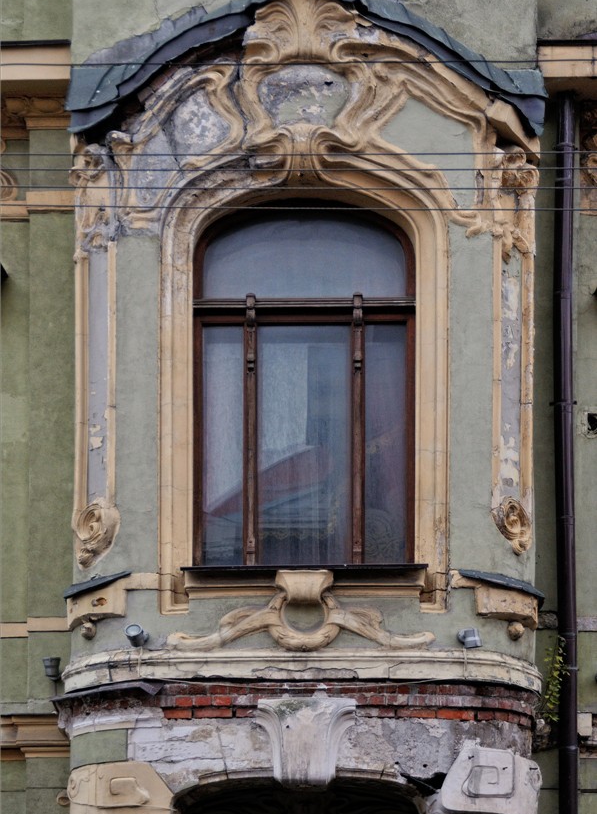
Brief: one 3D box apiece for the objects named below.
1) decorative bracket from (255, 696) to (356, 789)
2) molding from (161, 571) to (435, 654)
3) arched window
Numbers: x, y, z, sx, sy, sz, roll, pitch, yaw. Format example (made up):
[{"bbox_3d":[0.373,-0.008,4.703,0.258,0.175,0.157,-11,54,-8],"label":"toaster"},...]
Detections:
[{"bbox_3d":[0.045,2.196,13.458,0.663,0.586,0.250,0,-6,0],"label":"decorative bracket"},{"bbox_3d":[0.013,1.349,13.554,1.758,0.536,0.200,0,-6,0],"label":"molding"},{"bbox_3d":[0.034,-0.152,14.007,1.496,2.463,0.160,0,-6,0],"label":"arched window"}]

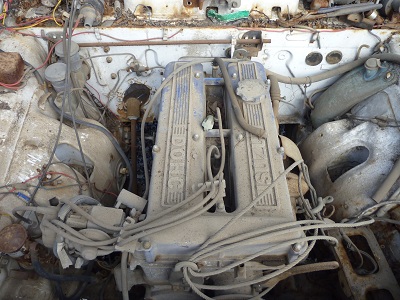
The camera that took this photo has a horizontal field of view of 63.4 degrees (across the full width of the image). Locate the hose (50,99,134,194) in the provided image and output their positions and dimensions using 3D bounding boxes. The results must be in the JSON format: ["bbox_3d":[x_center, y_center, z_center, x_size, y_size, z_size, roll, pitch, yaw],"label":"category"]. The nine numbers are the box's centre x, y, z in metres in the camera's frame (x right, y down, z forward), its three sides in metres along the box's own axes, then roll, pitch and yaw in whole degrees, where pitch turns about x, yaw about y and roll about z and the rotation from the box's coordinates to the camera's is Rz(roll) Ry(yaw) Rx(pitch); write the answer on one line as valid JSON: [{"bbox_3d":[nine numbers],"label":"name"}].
[{"bbox_3d":[-0.277,-0.012,0.854,0.231,0.243,0.085,22,55,16],"label":"hose"}]

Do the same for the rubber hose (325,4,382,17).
[{"bbox_3d":[0.471,-0.424,0.988,0.182,0.025,0.024,-6,52,-5],"label":"rubber hose"}]

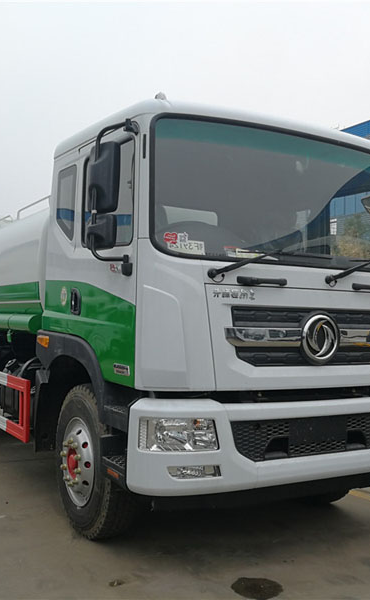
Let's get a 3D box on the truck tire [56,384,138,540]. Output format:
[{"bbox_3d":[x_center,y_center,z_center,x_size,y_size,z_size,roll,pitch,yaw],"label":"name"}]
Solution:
[{"bbox_3d":[-0.631,1.145,4.471,0.280,1.040,1.040,3,-3,-31],"label":"truck tire"}]

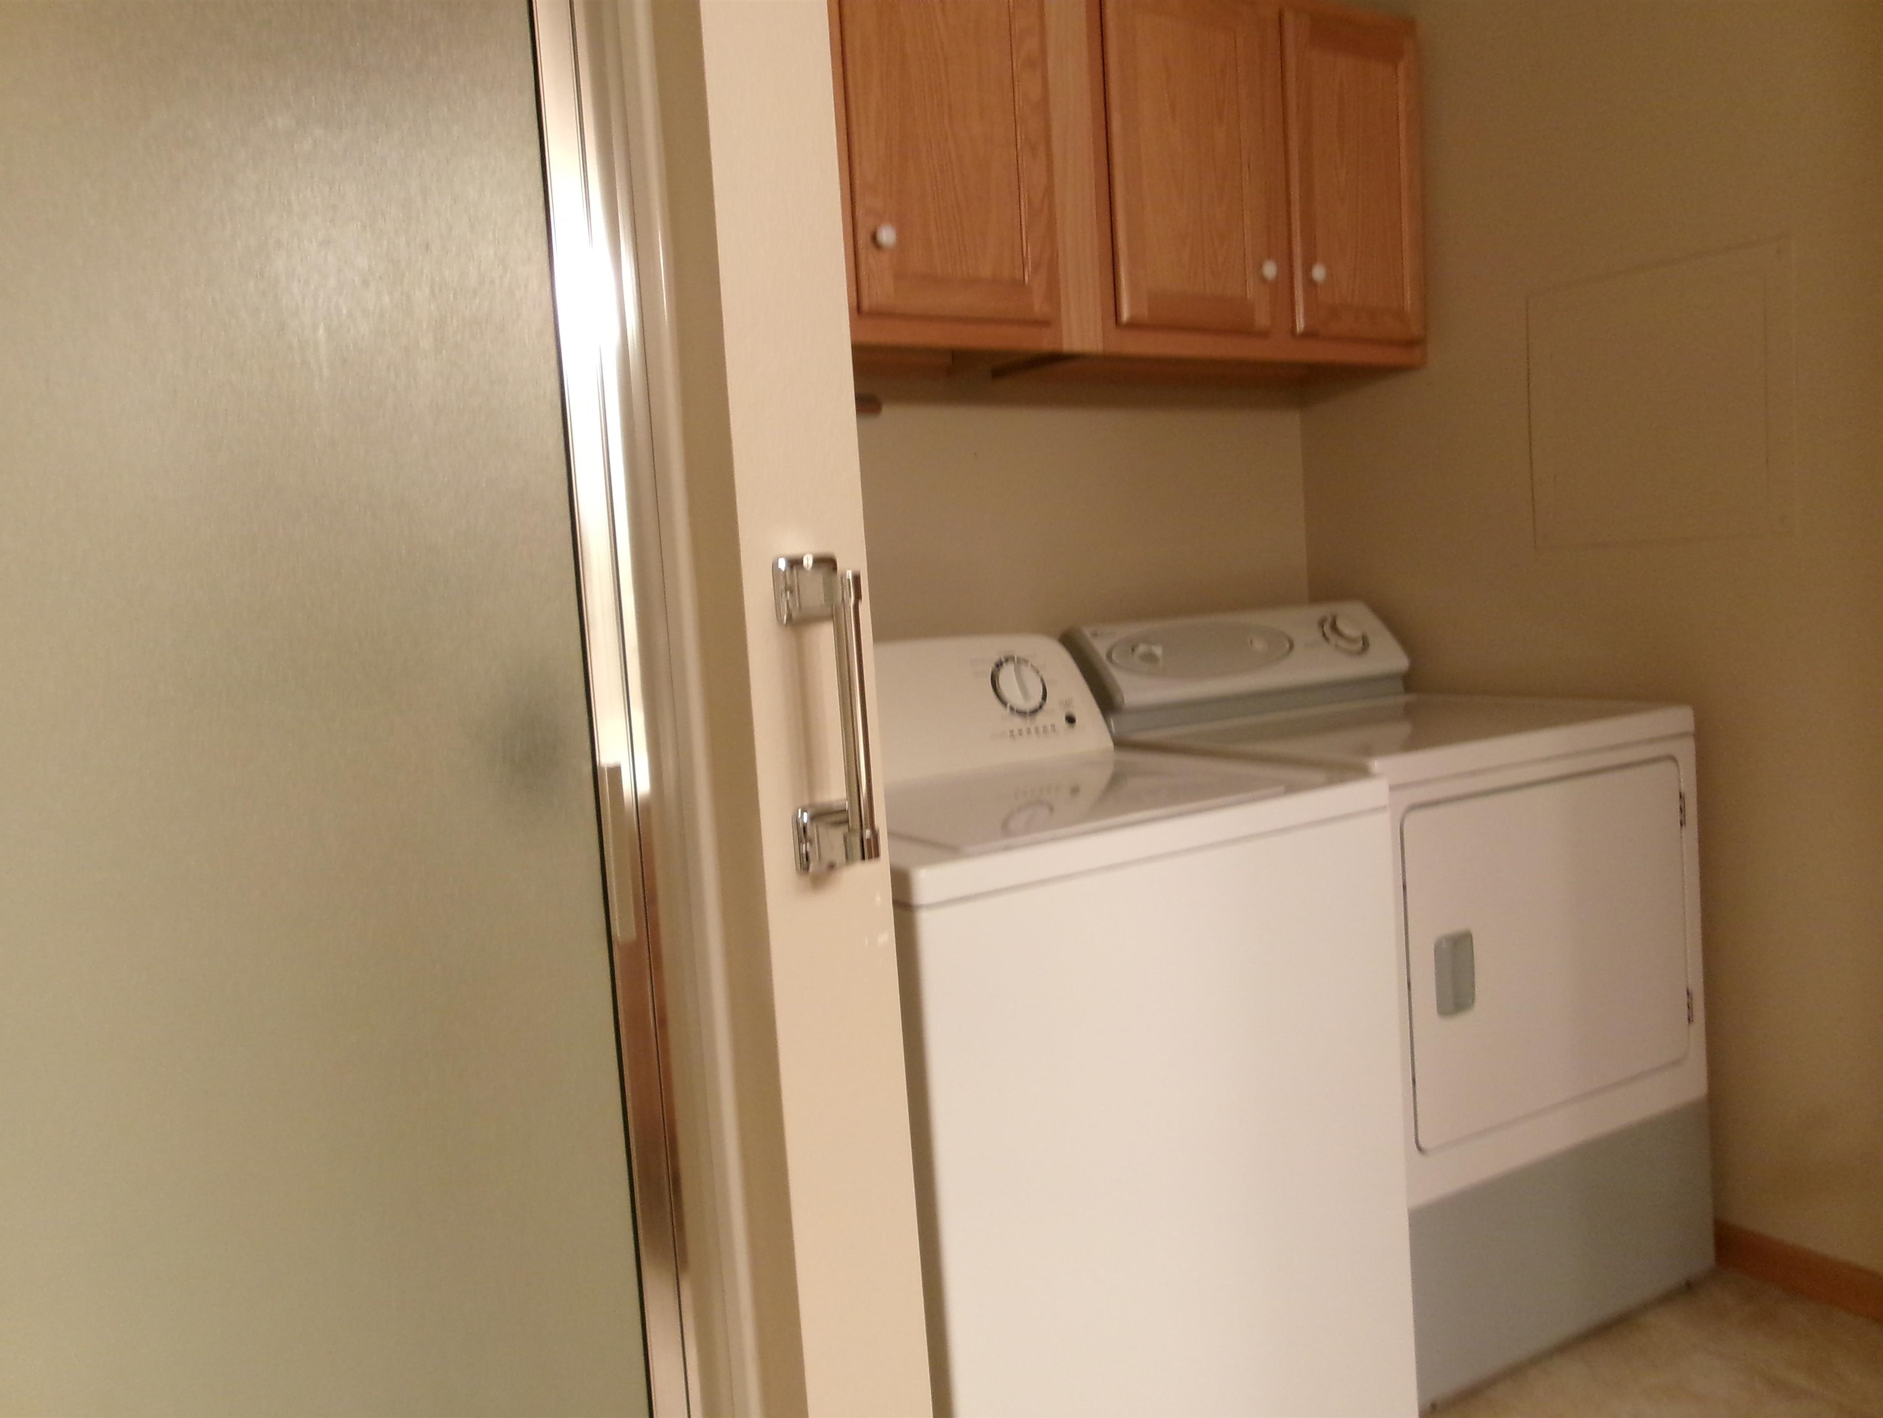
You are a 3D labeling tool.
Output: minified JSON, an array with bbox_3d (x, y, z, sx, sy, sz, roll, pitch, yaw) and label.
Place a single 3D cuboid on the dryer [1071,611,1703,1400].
[{"bbox_3d":[0.700,0.379,2.404,0.690,1.092,0.700,-7,5,-31],"label":"dryer"}]

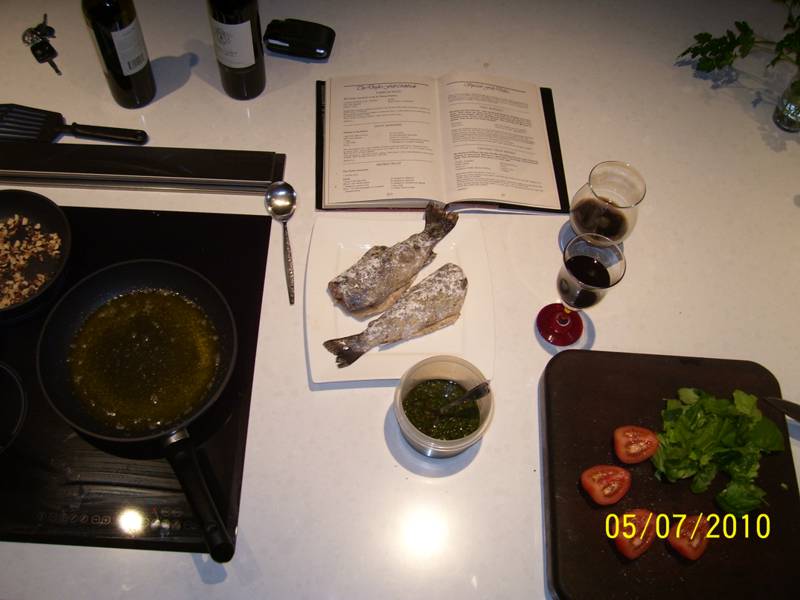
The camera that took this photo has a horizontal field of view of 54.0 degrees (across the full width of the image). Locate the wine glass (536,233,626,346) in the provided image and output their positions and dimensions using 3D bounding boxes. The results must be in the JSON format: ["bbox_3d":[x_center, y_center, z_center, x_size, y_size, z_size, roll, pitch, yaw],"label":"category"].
[{"bbox_3d":[0.253,-0.007,1.128,0.084,0.198,0.084,3,62,-3],"label":"wine glass"}]

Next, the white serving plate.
[{"bbox_3d":[0.001,-0.006,1.206,0.290,0.025,0.290,-1,63,-5],"label":"white serving plate"}]

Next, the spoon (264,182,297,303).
[{"bbox_3d":[-0.179,-0.094,1.240,0.049,0.024,0.225,-6,63,-7],"label":"spoon"}]

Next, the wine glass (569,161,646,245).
[{"bbox_3d":[0.311,-0.129,1.213,0.095,0.168,0.095,3,62,-3],"label":"wine glass"}]

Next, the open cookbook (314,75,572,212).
[{"bbox_3d":[0.069,-0.273,1.348,0.422,0.030,0.273,0,63,-4],"label":"open cookbook"}]

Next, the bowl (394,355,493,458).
[{"bbox_3d":[0.059,0.156,1.102,0.138,0.068,0.138,2,62,-3],"label":"bowl"}]

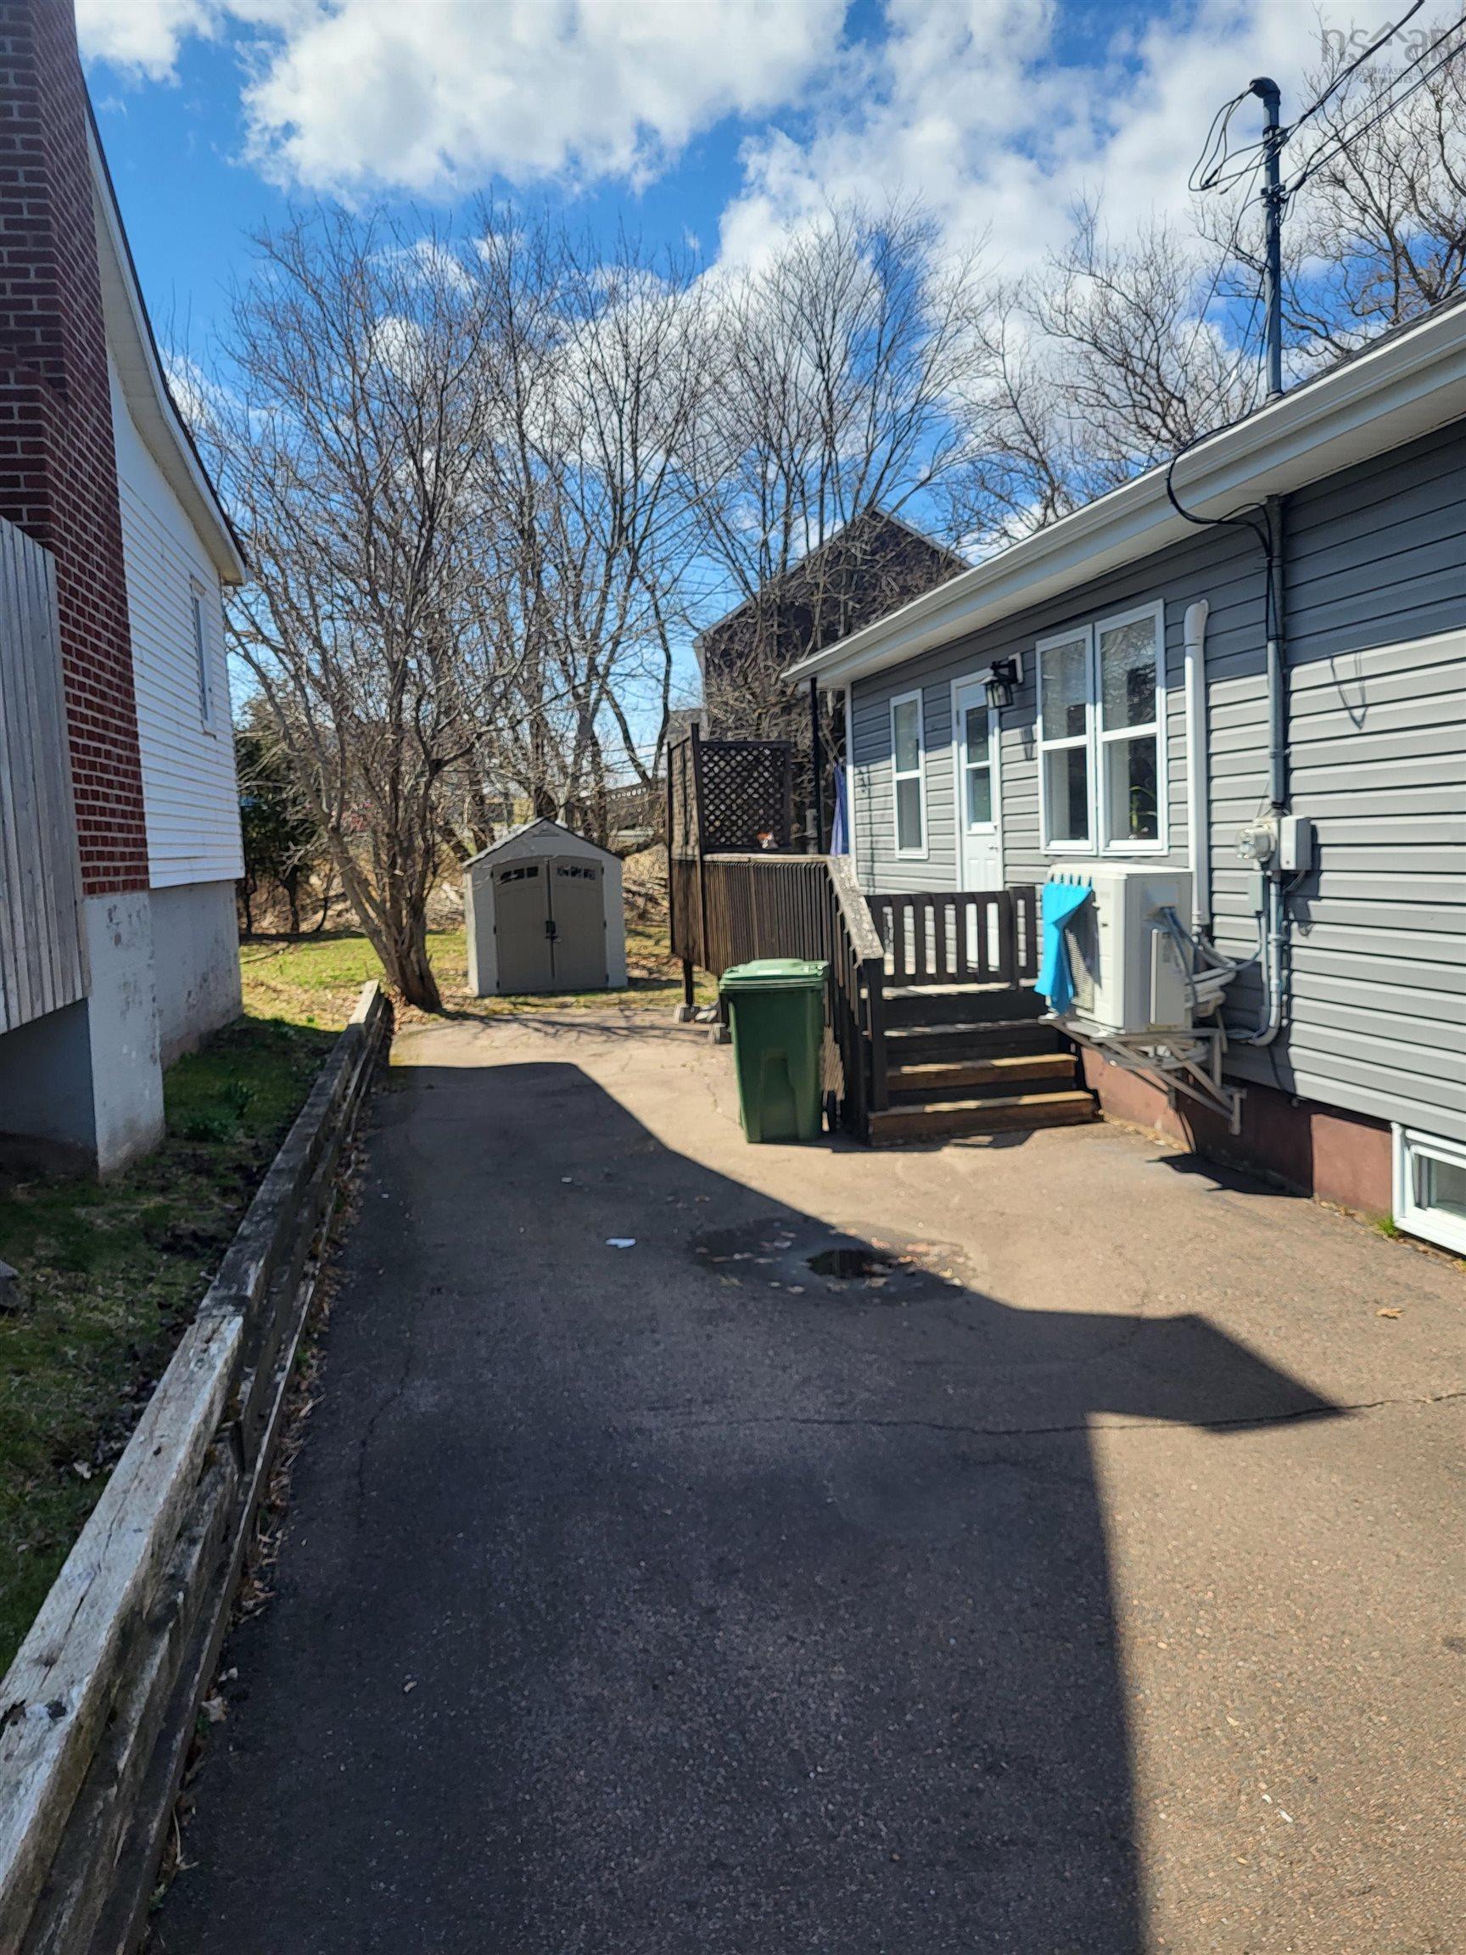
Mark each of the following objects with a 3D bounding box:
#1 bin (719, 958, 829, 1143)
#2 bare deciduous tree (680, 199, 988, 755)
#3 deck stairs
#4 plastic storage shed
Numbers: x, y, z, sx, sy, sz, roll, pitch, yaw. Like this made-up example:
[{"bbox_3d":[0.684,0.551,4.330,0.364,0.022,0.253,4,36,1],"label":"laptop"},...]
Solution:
[{"bbox_3d":[0.271,0.446,9.163,0.680,1.070,0.570,-3,5,-3],"label":"bin"},{"bbox_3d":[1.988,-8.395,27.500,5.900,12.400,5.900,-4,5,-11],"label":"bare deciduous tree"},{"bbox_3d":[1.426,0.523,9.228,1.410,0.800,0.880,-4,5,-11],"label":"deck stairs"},{"bbox_3d":[-2.723,-1.067,20.895,2.160,2.400,1.600,-4,6,-15],"label":"plastic storage shed"}]

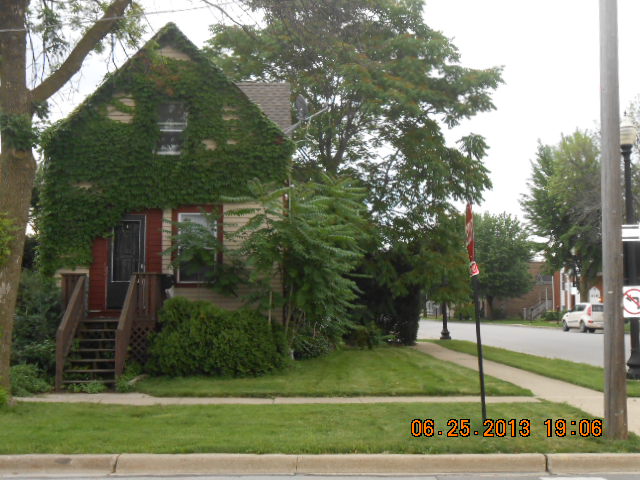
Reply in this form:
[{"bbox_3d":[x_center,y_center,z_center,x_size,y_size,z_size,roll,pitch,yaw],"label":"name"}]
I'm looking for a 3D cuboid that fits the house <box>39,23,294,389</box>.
[{"bbox_3d":[-3.420,-0.690,21.600,5.800,8.200,10.500,0,-4,0],"label":"house"}]

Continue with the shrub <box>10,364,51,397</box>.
[{"bbox_3d":[-5.540,2.660,15.600,0.800,0.580,0.750,0,-4,0],"label":"shrub"}]

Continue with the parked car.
[{"bbox_3d":[15.330,4.370,46.000,1.810,1.630,4.600,0,-4,0],"label":"parked car"}]

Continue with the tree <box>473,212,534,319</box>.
[{"bbox_3d":[16.700,2.400,76.000,7.000,9.900,7.000,0,-4,0],"label":"tree"}]

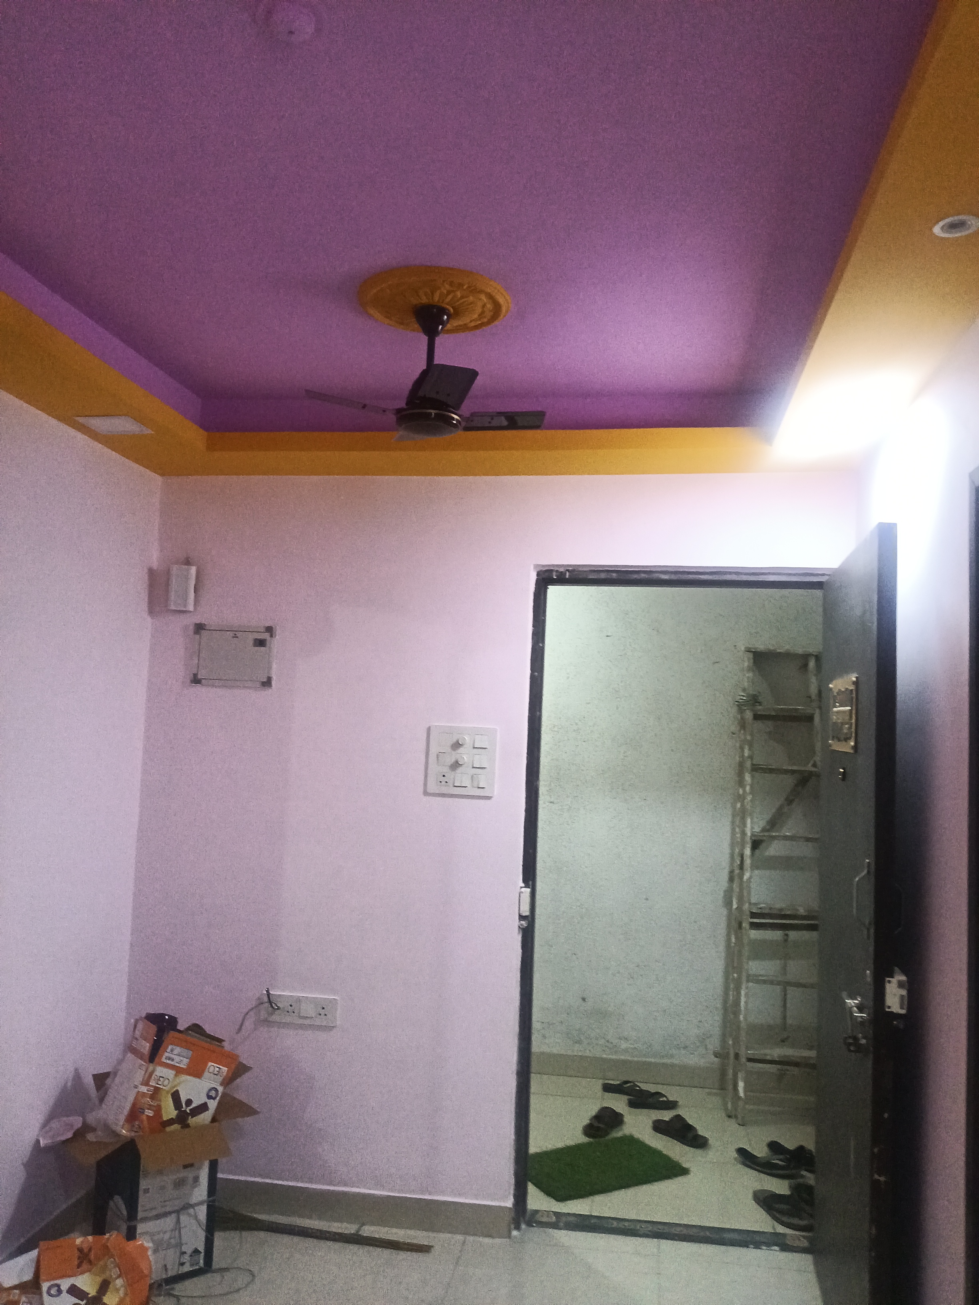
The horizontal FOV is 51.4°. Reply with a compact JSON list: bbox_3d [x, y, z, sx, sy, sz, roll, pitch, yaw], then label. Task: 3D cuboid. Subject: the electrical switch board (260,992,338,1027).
[{"bbox_3d":[-0.606,1.145,3.265,0.250,0.089,0.020,1,-5,9],"label":"electrical switch board"}]

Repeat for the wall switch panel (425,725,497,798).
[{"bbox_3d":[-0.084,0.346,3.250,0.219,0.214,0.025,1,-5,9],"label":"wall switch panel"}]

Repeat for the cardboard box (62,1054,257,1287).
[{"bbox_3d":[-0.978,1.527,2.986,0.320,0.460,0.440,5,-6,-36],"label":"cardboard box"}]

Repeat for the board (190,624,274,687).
[{"bbox_3d":[-0.851,0.011,3.390,0.270,0.203,0.035,1,-5,9],"label":"board"}]

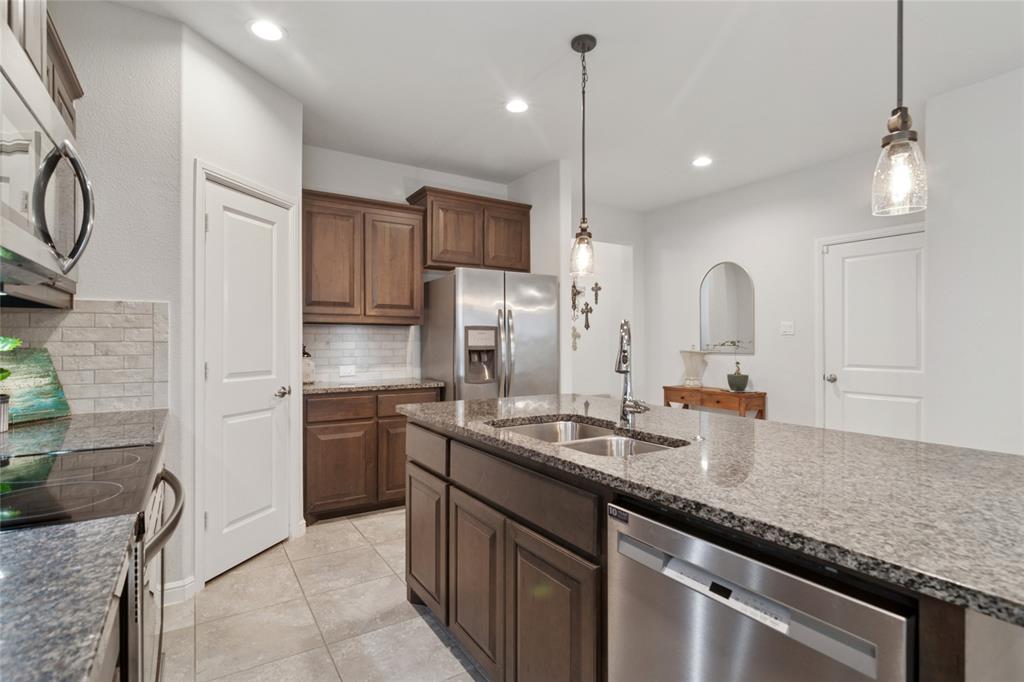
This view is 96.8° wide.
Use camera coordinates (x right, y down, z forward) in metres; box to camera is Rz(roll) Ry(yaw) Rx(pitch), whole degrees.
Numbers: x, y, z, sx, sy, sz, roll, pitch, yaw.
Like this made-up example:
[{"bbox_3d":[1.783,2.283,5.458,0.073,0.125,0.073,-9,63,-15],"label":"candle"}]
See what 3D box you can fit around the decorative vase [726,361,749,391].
[{"bbox_3d":[2.127,0.336,4.290,0.203,0.285,0.203,0,0,-31],"label":"decorative vase"}]

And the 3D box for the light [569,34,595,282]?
[{"bbox_3d":[0.360,-0.920,2.310,0.127,1.190,0.127,0,0,0],"label":"light"}]

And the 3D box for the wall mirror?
[{"bbox_3d":[2.179,-0.347,4.635,0.030,0.922,0.576,0,0,-36],"label":"wall mirror"}]

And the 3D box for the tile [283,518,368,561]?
[{"bbox_3d":[-1.165,1.240,2.835,0.440,0.010,0.450,0,0,-32],"label":"tile"}]

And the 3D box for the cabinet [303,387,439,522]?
[{"bbox_3d":[-1.119,0.785,3.492,0.950,0.900,0.630,0,0,-31],"label":"cabinet"}]

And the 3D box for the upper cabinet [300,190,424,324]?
[{"bbox_3d":[-1.191,-0.600,3.612,0.940,0.950,0.350,0,0,-31],"label":"upper cabinet"}]

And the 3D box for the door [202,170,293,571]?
[{"bbox_3d":[-1.540,0.225,2.661,0.040,2.091,0.570,0,0,17],"label":"door"}]

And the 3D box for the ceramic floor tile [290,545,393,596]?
[{"bbox_3d":[-0.920,1.240,2.475,0.437,0.010,0.437,0,0,-32],"label":"ceramic floor tile"}]

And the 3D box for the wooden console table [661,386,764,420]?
[{"bbox_3d":[1.959,0.857,4.453,0.350,0.757,0.870,0,0,-34],"label":"wooden console table"}]

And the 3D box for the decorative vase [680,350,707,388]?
[{"bbox_3d":[1.897,0.298,4.755,0.253,0.387,0.252,0,0,-36],"label":"decorative vase"}]

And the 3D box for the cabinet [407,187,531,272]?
[{"bbox_3d":[-0.371,-0.942,4.115,1.019,0.635,0.421,0,0,-30],"label":"cabinet"}]

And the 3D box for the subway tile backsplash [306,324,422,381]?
[{"bbox_3d":[-1.270,0.096,3.837,0.999,0.469,0.015,0,0,-30],"label":"subway tile backsplash"}]

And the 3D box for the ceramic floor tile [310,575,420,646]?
[{"bbox_3d":[-0.703,1.283,2.202,0.455,0.012,0.426,0,0,-30],"label":"ceramic floor tile"}]

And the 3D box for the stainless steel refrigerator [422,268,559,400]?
[{"bbox_3d":[-0.200,0.356,3.970,0.929,1.828,0.767,0,0,-30],"label":"stainless steel refrigerator"}]

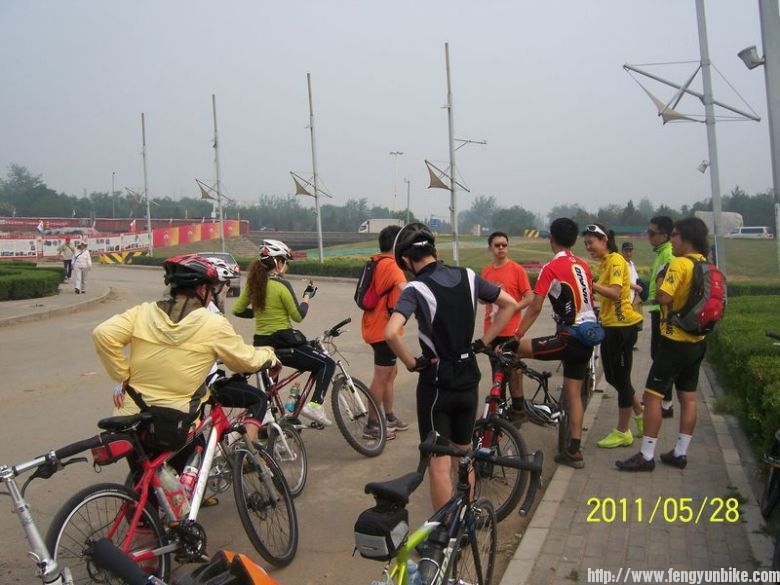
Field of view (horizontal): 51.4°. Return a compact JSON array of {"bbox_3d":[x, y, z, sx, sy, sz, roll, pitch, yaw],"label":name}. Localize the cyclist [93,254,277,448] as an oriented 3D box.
[{"bbox_3d":[-1.074,0.593,4.220,0.870,1.600,0.550,0,3,12],"label":"cyclist"}]

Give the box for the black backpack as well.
[{"bbox_3d":[-0.163,-0.071,6.800,0.180,0.440,0.270,11,-3,-25],"label":"black backpack"}]

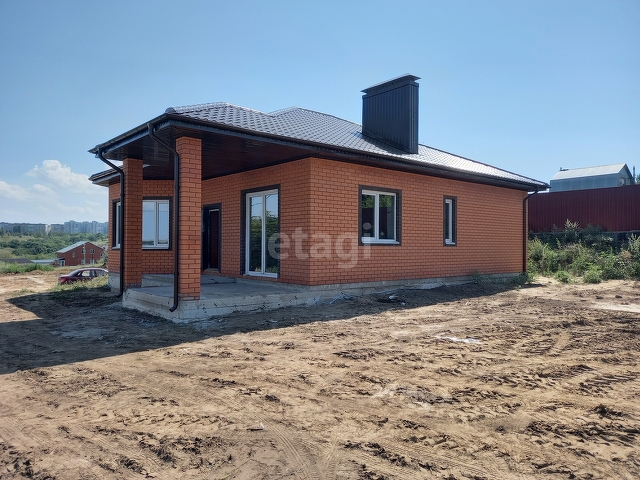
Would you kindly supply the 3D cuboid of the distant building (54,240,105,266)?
[{"bbox_3d":[-69.766,4.308,135.305,10.300,7.166,10.500,1,-1,-38],"label":"distant building"}]

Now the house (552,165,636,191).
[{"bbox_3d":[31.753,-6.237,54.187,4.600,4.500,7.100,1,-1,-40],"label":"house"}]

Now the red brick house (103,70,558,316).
[{"bbox_3d":[-0.869,-1.778,18.405,15.920,7.040,12.770,1,0,-40],"label":"red brick house"}]

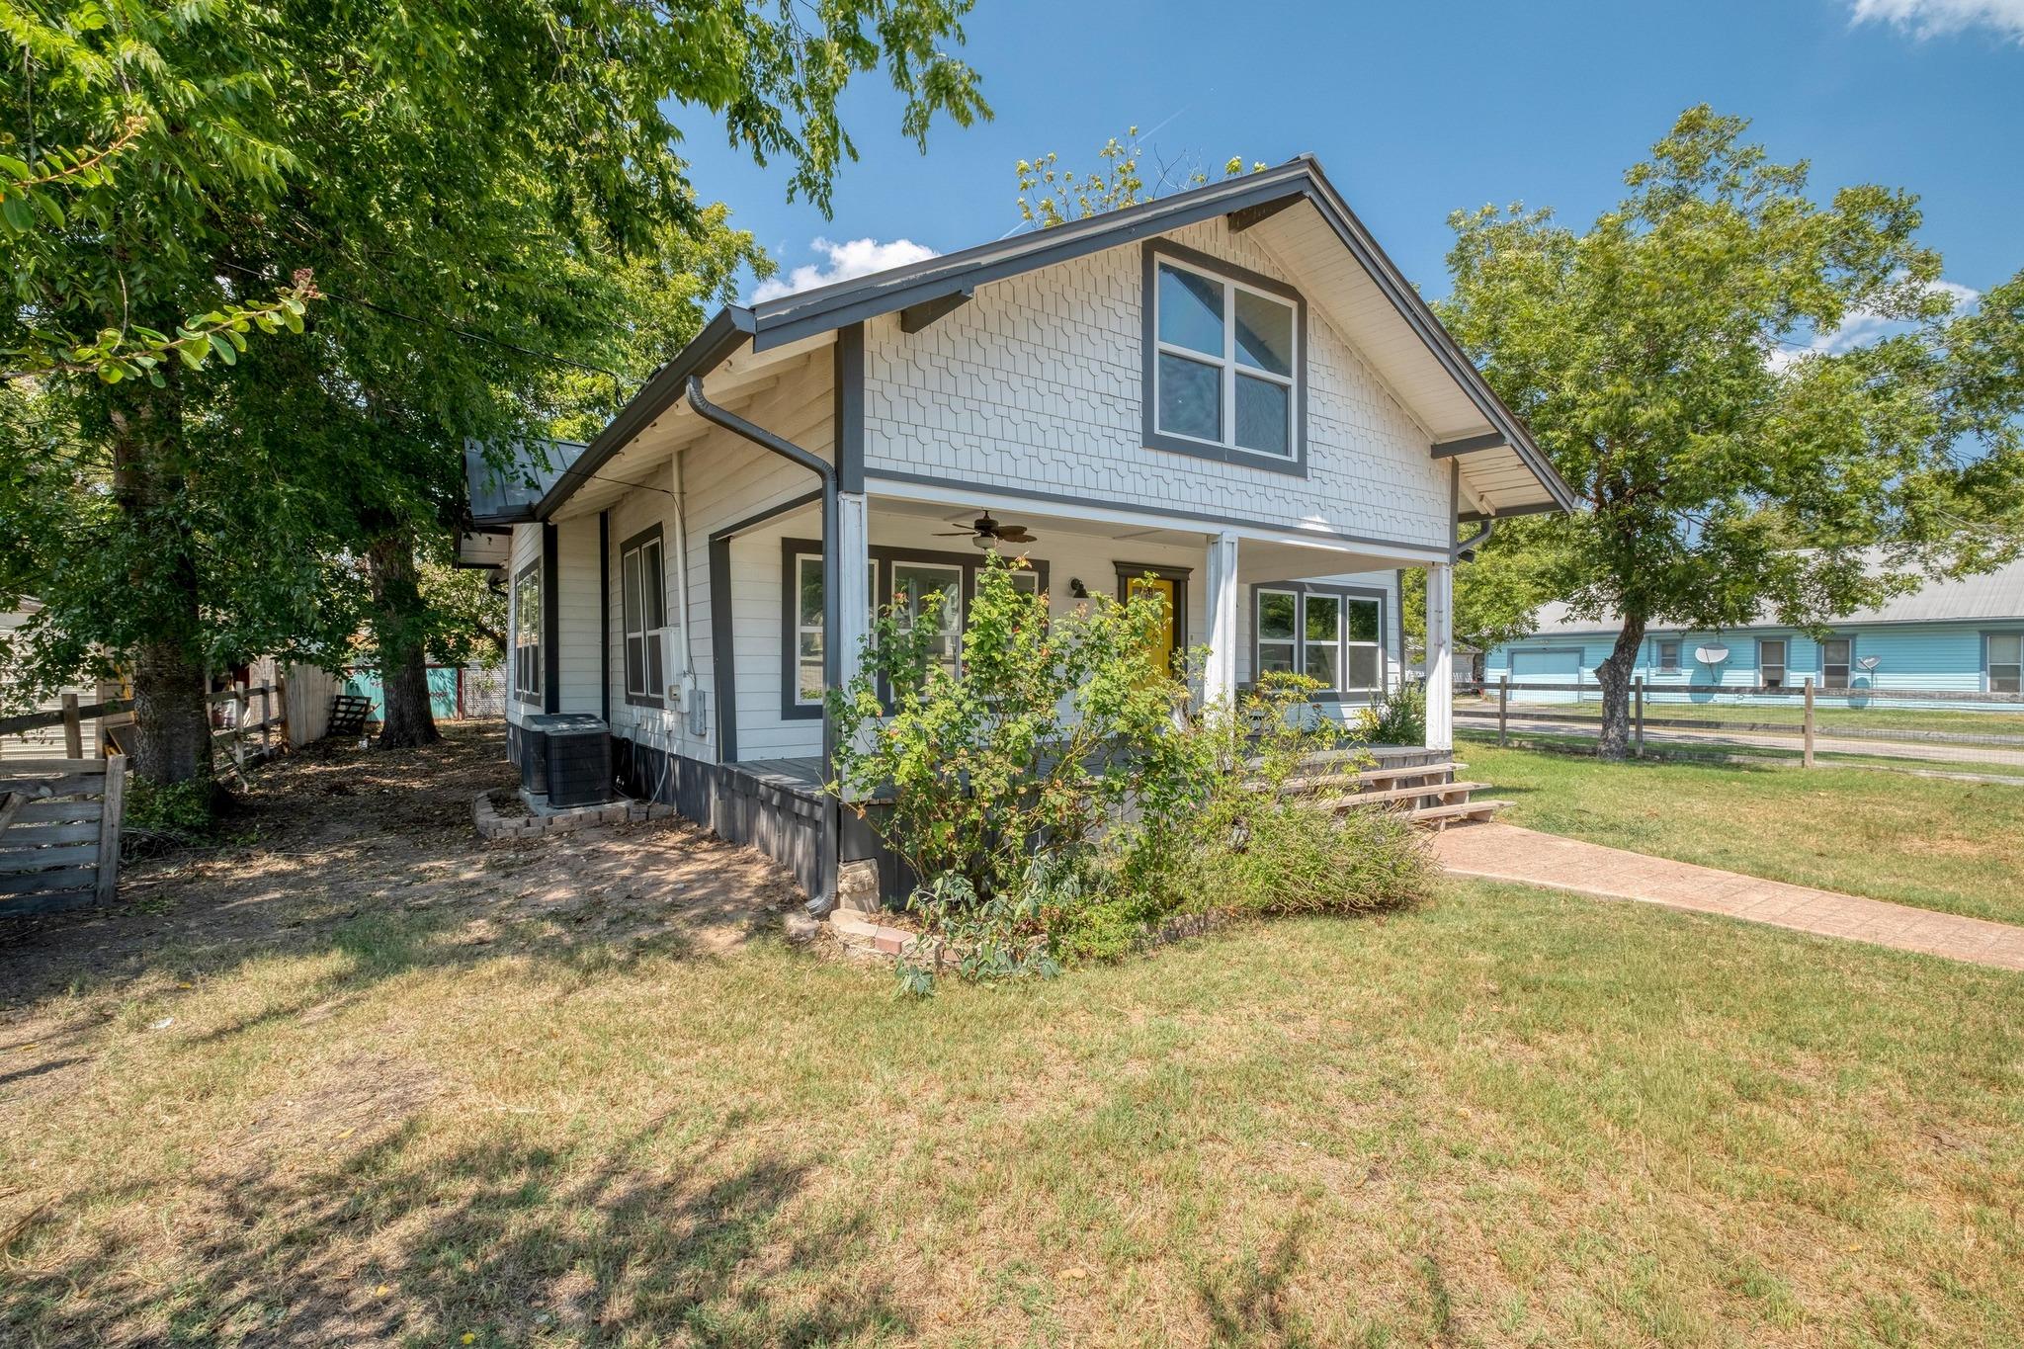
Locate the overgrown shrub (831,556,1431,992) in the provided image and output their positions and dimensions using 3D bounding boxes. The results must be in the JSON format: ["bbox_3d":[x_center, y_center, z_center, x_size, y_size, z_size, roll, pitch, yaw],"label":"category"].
[{"bbox_3d":[0.901,0.453,5.750,3.966,2.245,1.905,0,0,-33],"label":"overgrown shrub"}]

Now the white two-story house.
[{"bbox_3d":[-1.717,-1.378,12.260,10.248,5.850,13.472,0,0,-33],"label":"white two-story house"}]

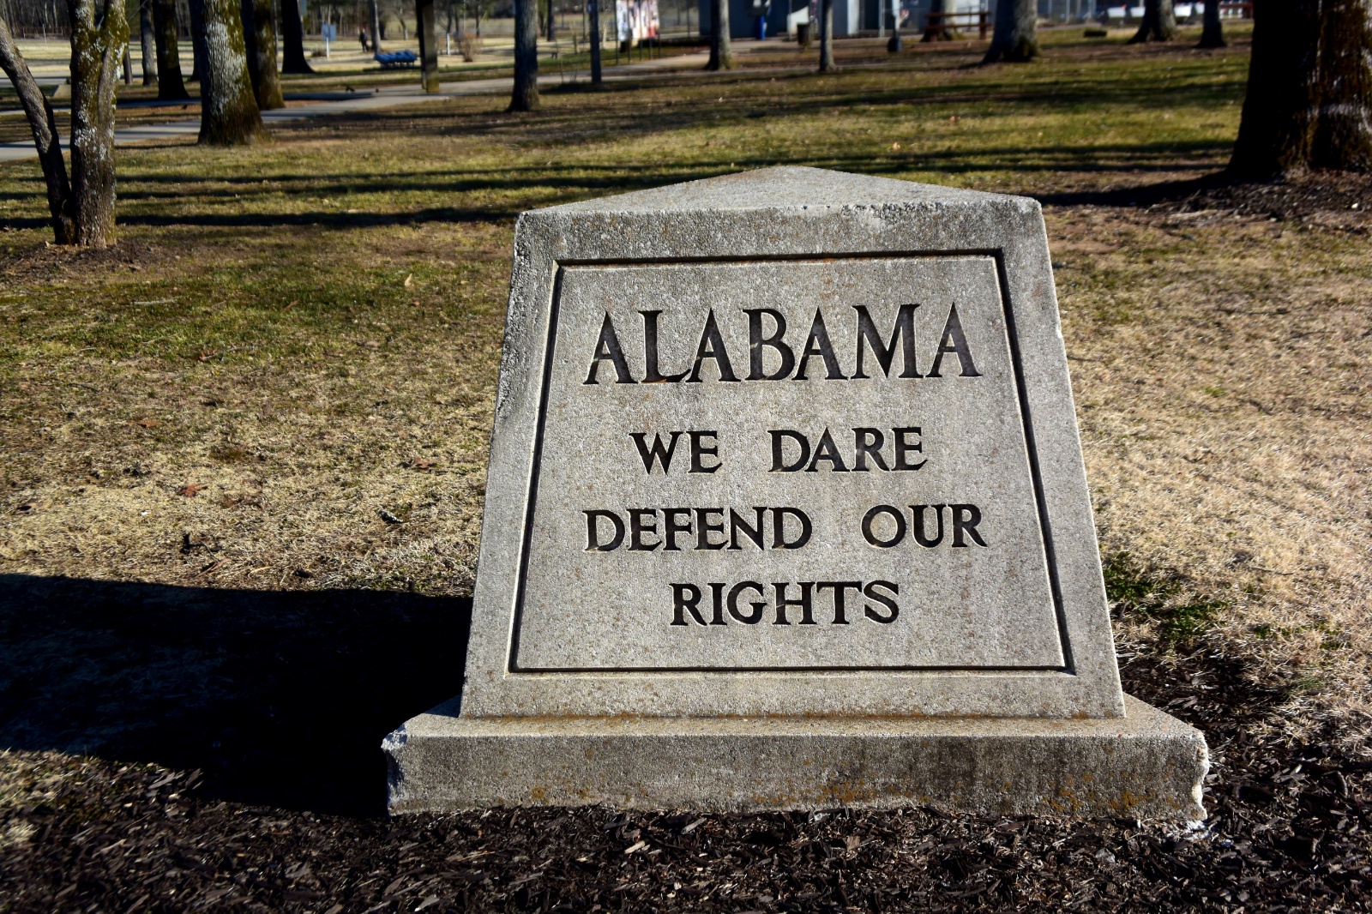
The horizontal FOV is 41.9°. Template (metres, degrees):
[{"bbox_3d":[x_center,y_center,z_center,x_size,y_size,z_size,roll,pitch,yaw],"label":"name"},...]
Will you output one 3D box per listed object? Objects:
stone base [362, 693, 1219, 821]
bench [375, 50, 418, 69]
[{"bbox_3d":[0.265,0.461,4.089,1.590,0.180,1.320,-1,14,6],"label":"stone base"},{"bbox_3d":[-12.122,-16.647,75.000,1.750,0.800,0.650,-10,16,-28],"label":"bench"}]

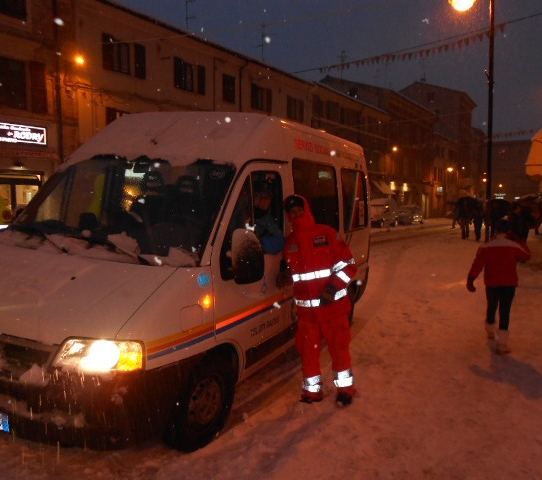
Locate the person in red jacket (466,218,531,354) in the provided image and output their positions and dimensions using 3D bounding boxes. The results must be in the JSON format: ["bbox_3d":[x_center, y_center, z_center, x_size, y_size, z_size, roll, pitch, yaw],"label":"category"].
[{"bbox_3d":[2.553,0.472,5.370,0.660,1.470,0.420,1,4,27],"label":"person in red jacket"}]

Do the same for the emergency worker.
[{"bbox_3d":[0.392,0.480,3.866,0.600,1.710,0.420,0,4,18],"label":"emergency worker"}]

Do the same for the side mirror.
[{"bbox_3d":[-0.155,0.118,3.285,0.200,0.380,0.150,1,4,26],"label":"side mirror"}]

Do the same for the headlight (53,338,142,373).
[{"bbox_3d":[-0.932,0.635,2.618,0.440,0.195,0.240,1,4,26],"label":"headlight"}]

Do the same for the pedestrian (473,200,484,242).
[{"bbox_3d":[9.421,-0.833,21.799,0.520,1.760,0.400,1,4,30],"label":"pedestrian"}]

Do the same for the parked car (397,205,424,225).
[{"bbox_3d":[11.342,-1.984,40.590,1.720,1.580,4.100,2,4,34],"label":"parked car"}]

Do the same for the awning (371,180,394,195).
[{"bbox_3d":[10.019,-4.669,43.000,1.150,1.150,2.600,2,4,34],"label":"awning"}]

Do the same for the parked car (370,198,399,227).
[{"bbox_3d":[8.909,-2.115,38.353,1.850,2.200,4.500,2,4,34],"label":"parked car"}]

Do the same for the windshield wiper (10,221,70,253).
[{"bbox_3d":[-1.731,-0.033,3.594,0.680,0.170,0.150,2,5,38],"label":"windshield wiper"}]

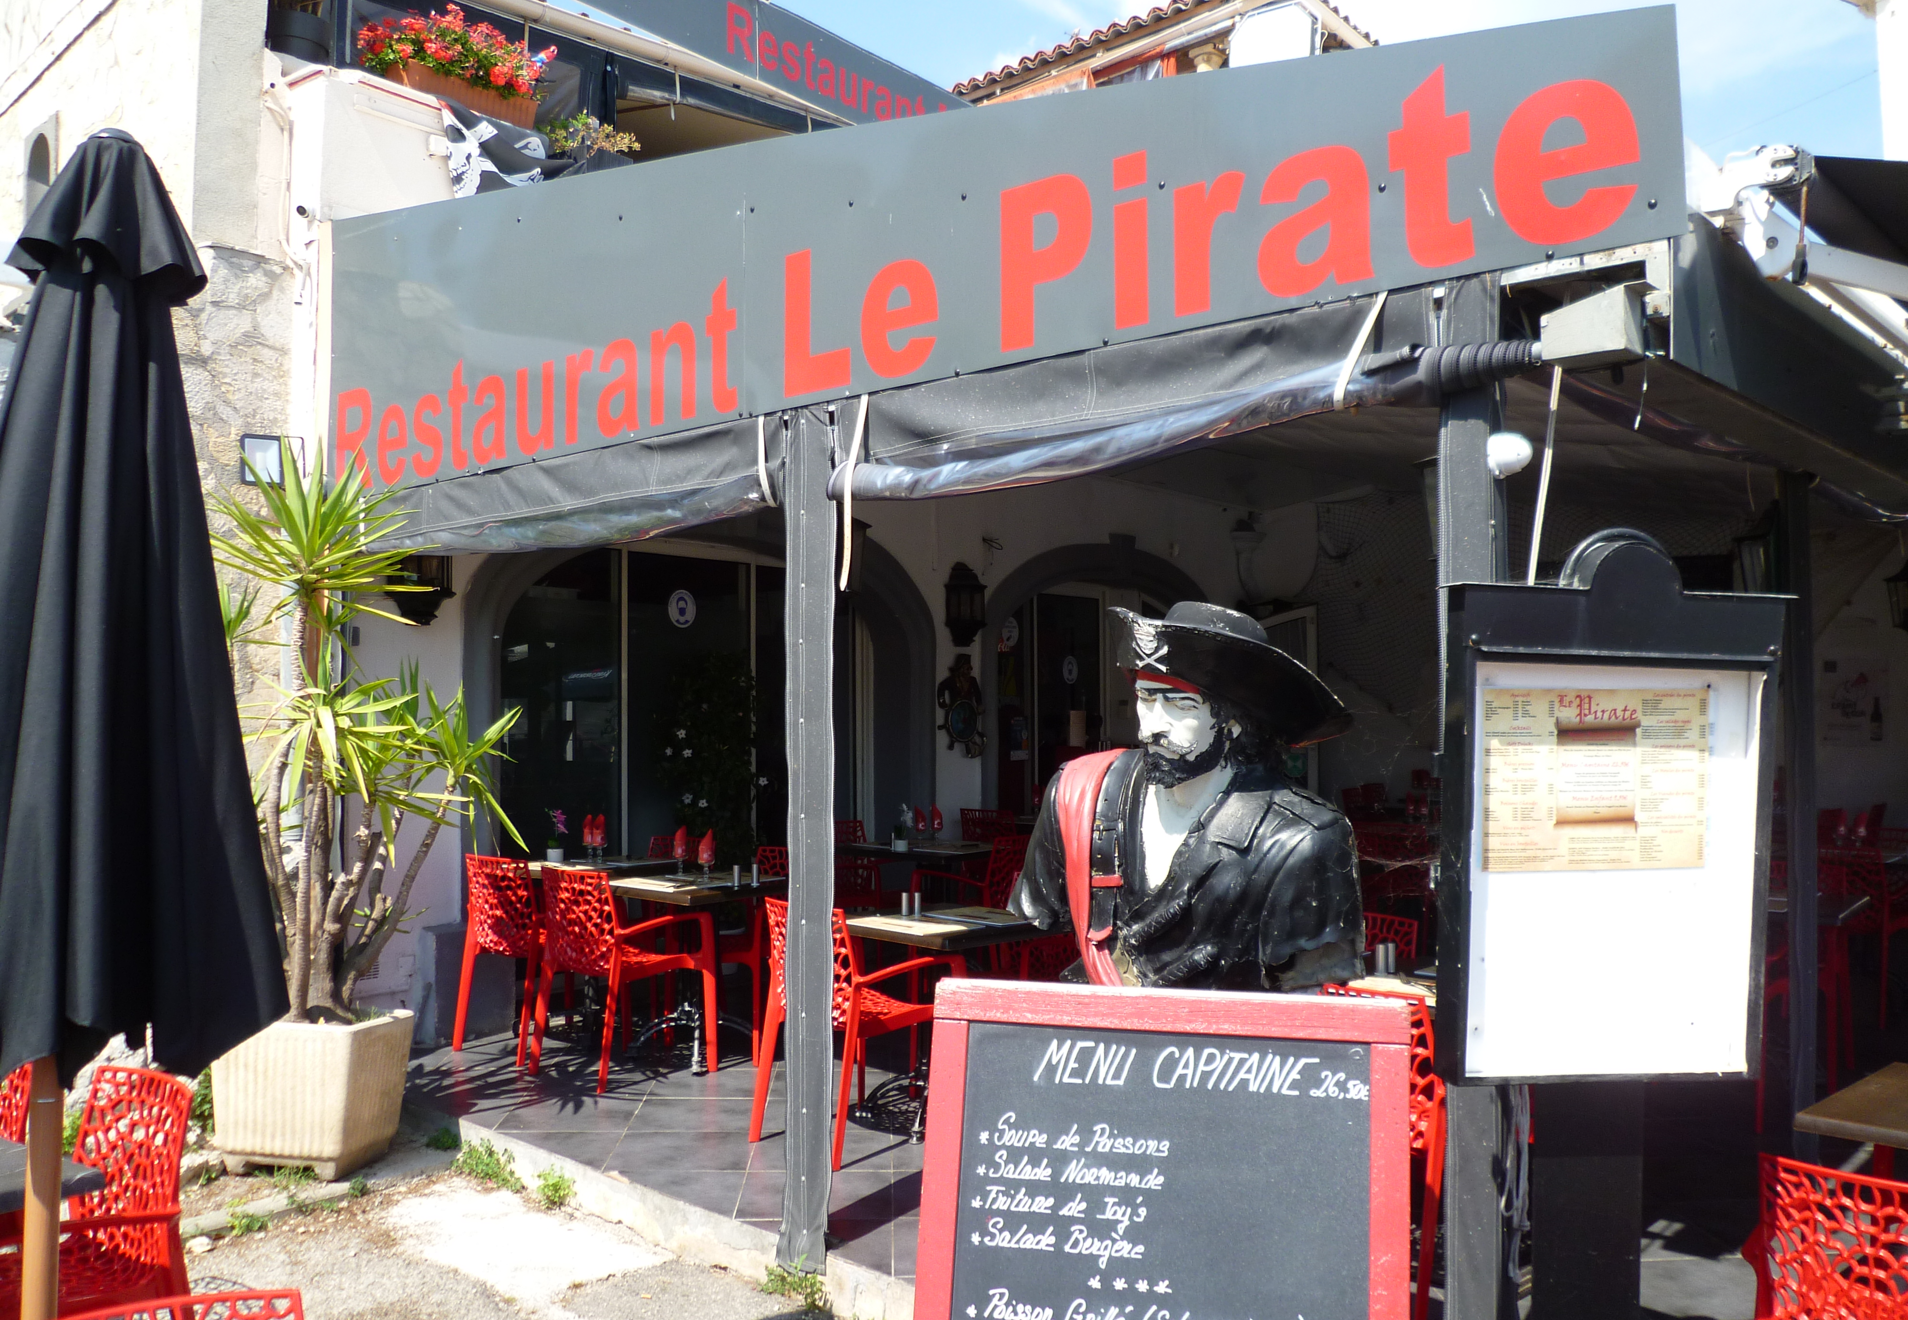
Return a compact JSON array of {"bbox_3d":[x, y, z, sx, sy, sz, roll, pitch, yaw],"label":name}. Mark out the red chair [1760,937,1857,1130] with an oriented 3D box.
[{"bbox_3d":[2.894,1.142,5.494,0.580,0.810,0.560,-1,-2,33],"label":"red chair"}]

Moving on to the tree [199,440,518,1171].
[{"bbox_3d":[-2.140,0.526,5.492,1.120,2.480,1.020,0,-1,-15],"label":"tree"}]

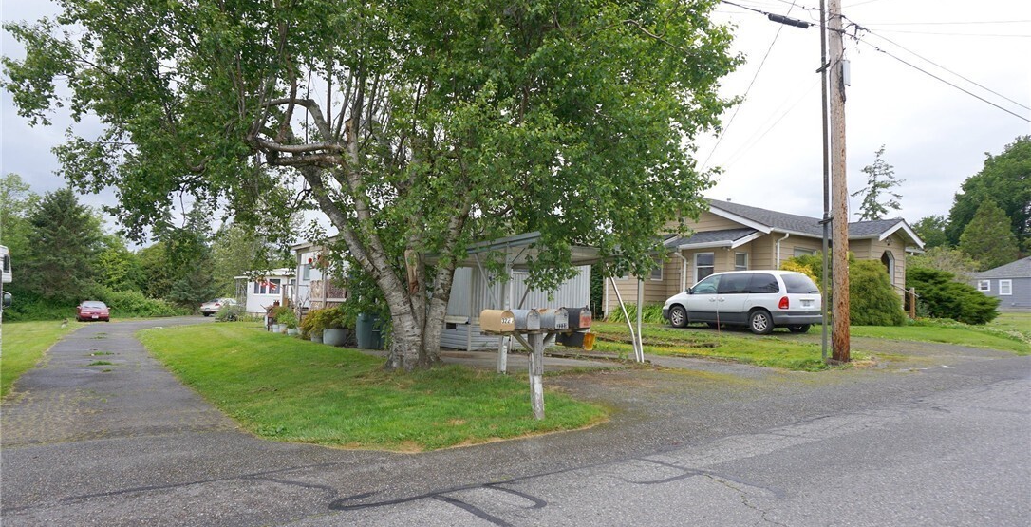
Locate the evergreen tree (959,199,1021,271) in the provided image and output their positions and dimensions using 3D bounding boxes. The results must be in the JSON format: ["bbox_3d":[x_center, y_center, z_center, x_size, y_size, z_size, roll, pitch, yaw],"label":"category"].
[{"bbox_3d":[48.321,-0.871,70.000,6.200,11.300,6.200,1,-3,0],"label":"evergreen tree"}]

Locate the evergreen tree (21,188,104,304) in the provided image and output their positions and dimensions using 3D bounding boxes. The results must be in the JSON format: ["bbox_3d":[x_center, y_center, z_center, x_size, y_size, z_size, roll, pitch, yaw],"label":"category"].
[{"bbox_3d":[-30.950,-0.714,47.000,5.800,8.800,5.800,5,-4,-36],"label":"evergreen tree"}]

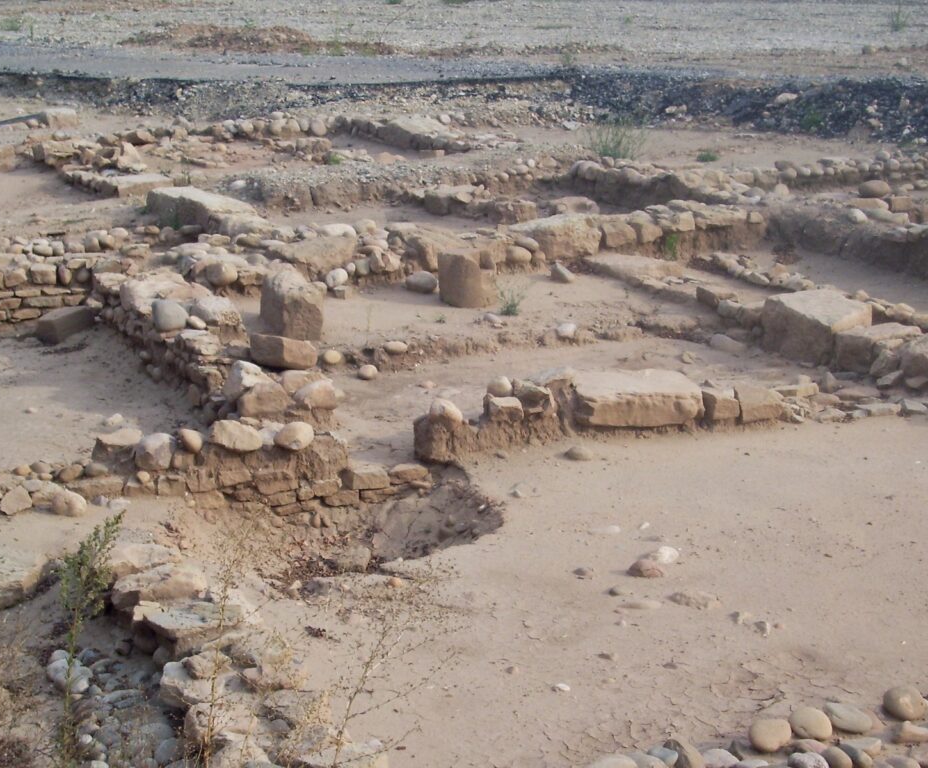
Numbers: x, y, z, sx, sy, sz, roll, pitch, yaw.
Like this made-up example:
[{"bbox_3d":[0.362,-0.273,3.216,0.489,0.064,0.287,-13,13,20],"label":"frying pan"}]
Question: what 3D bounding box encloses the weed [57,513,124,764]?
[{"bbox_3d":[-1.463,0.997,7.183,0.270,1.050,0.270,0,17,0],"label":"weed"}]

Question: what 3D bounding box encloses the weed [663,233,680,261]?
[{"bbox_3d":[1.923,-1.275,17.000,0.160,0.240,0.130,0,16,0],"label":"weed"}]

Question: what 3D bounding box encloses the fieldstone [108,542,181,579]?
[{"bbox_3d":[-1.745,0.978,10.050,0.350,0.140,0.270,-4,17,-11],"label":"fieldstone"}]

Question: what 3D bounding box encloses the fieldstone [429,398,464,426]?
[{"bbox_3d":[-0.104,0.139,10.857,0.205,0.150,0.175,0,15,0],"label":"fieldstone"}]

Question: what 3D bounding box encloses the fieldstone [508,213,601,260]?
[{"bbox_3d":[0.846,-1.370,17.150,0.760,0.340,0.380,-7,18,-21],"label":"fieldstone"}]

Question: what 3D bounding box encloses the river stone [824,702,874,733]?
[{"bbox_3d":[1.660,1.436,7.898,0.215,0.110,0.160,8,19,24],"label":"river stone"}]

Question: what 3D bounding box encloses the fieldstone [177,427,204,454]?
[{"bbox_3d":[-1.726,0.362,11.550,0.155,0.150,0.145,0,17,0],"label":"fieldstone"}]

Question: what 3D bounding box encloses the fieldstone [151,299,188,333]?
[{"bbox_3d":[-2.017,-0.469,12.562,0.250,0.215,0.230,0,17,0],"label":"fieldstone"}]

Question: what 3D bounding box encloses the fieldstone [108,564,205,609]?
[{"bbox_3d":[-1.561,1.031,9.400,0.460,0.140,0.270,-3,17,-10],"label":"fieldstone"}]

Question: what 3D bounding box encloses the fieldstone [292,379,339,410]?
[{"bbox_3d":[-1.014,0.071,12.600,0.310,0.170,0.240,-3,17,-10],"label":"fieldstone"}]

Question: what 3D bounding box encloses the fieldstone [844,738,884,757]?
[{"bbox_3d":[1.676,1.521,7.674,0.175,0.070,0.120,0,17,0],"label":"fieldstone"}]

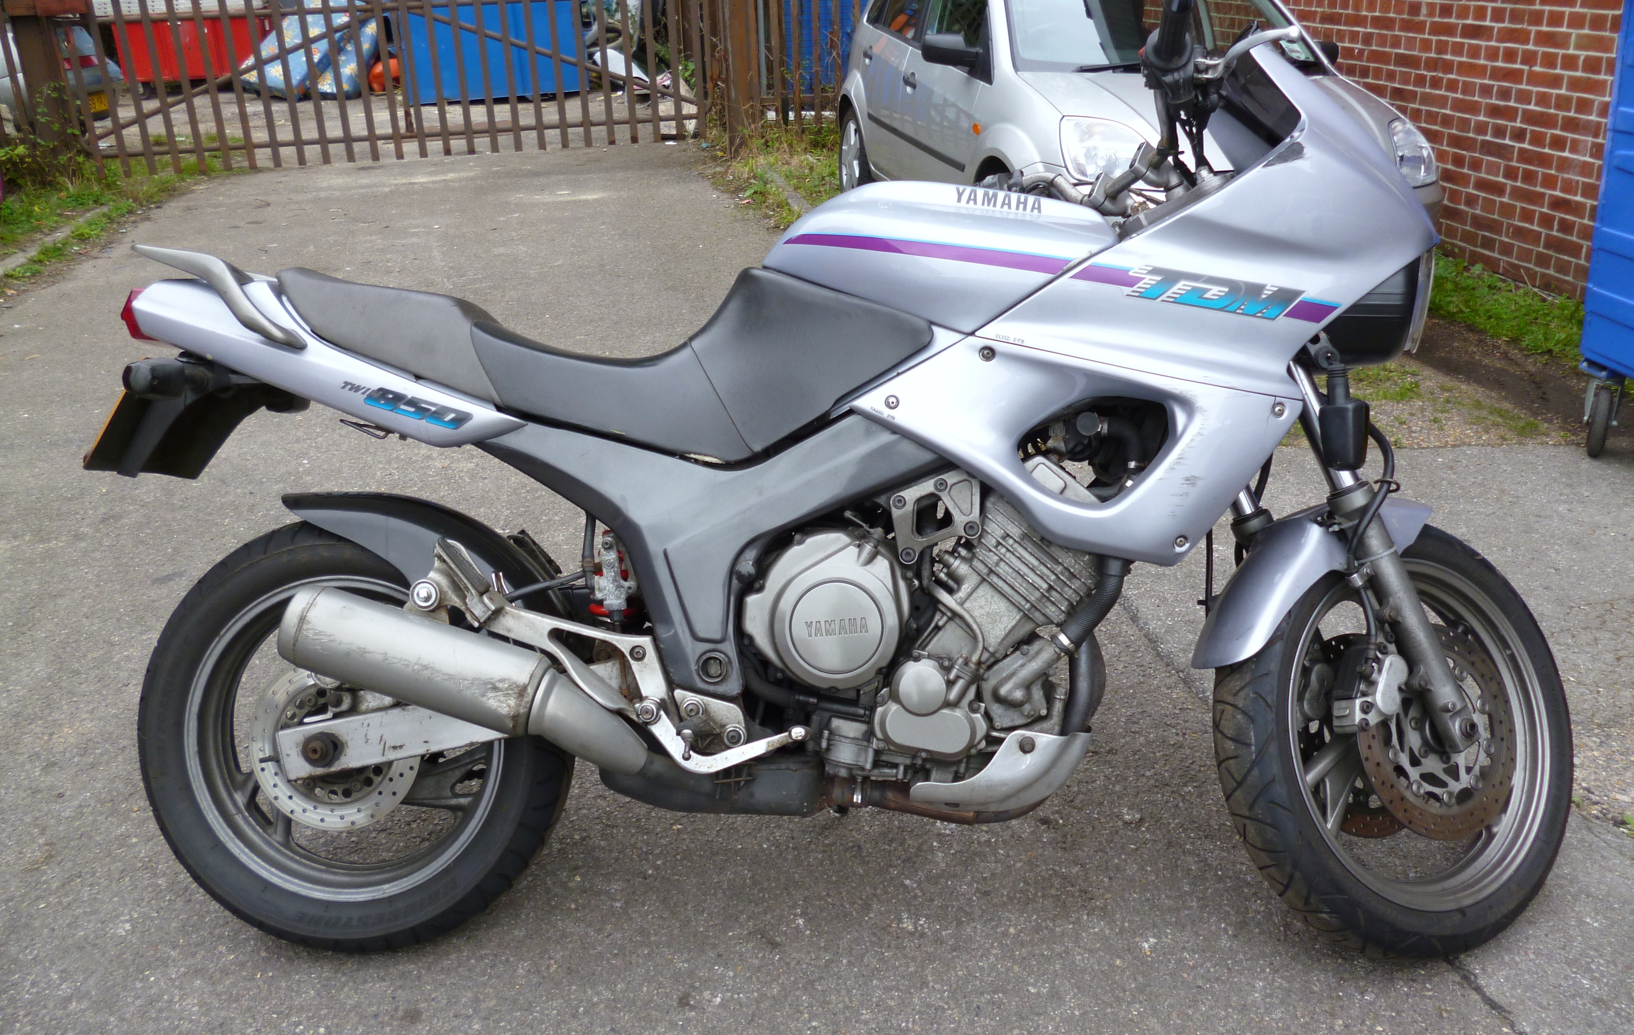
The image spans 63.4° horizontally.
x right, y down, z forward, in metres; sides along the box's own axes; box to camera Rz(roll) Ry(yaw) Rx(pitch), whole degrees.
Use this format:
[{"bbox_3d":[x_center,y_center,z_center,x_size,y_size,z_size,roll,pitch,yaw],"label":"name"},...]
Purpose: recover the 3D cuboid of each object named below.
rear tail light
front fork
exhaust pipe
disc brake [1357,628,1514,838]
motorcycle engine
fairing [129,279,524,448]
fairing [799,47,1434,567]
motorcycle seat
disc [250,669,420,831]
[{"bbox_3d":[-0.961,-0.290,1.922,0.075,0.085,0.180,-1,1,2],"label":"rear tail light"},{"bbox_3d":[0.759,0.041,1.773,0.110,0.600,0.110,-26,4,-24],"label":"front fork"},{"bbox_3d":[-0.460,0.213,1.722,0.510,0.140,0.120,17,2,2],"label":"exhaust pipe"},{"bbox_3d":[0.855,0.294,1.822,0.298,0.298,0.030,2,-12,-23],"label":"disc brake"},{"bbox_3d":[0.151,0.121,1.885,0.470,0.450,0.440,-1,1,2],"label":"motorcycle engine"},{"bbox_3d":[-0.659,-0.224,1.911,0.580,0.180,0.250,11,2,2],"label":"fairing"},{"bbox_3d":[0.440,-0.293,1.864,0.830,0.700,0.560,-1,1,2],"label":"fairing"},{"bbox_3d":[-0.309,-0.223,1.897,0.940,0.300,0.300,-1,1,2],"label":"motorcycle seat"},{"bbox_3d":[-0.669,0.314,1.840,0.245,0.245,0.025,-1,1,2],"label":"disc"}]

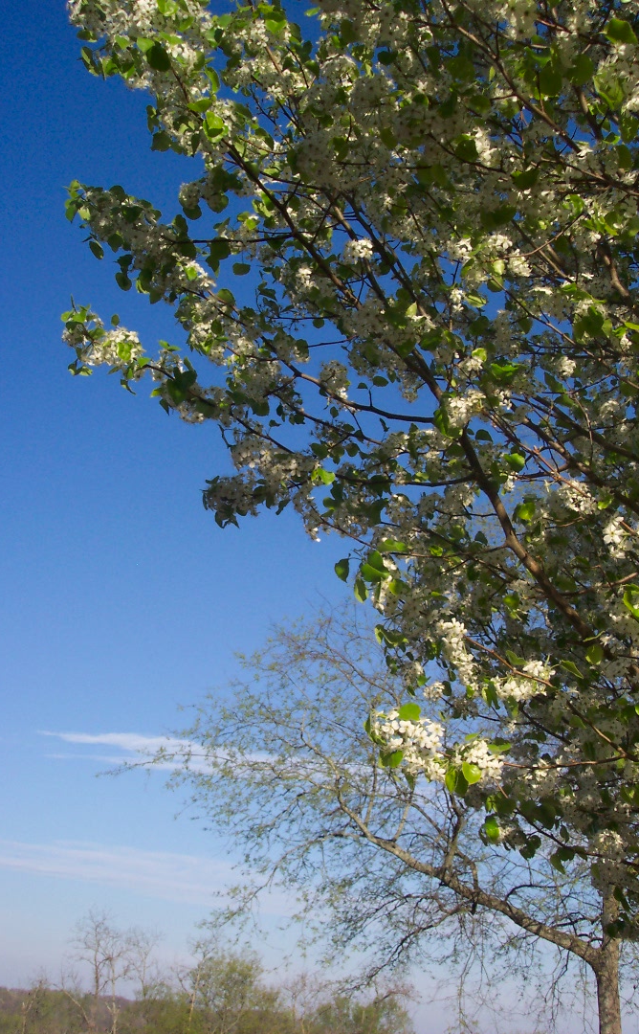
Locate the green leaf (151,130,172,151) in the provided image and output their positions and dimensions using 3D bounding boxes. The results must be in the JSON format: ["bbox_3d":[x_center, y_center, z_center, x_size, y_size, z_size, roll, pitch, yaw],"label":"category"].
[{"bbox_3d":[-0.354,-0.844,2.450,0.048,0.051,0.020,4,-3,-10],"label":"green leaf"}]

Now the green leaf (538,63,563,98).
[{"bbox_3d":[0.371,-0.701,1.750,0.039,0.051,0.022,-3,-26,13],"label":"green leaf"}]

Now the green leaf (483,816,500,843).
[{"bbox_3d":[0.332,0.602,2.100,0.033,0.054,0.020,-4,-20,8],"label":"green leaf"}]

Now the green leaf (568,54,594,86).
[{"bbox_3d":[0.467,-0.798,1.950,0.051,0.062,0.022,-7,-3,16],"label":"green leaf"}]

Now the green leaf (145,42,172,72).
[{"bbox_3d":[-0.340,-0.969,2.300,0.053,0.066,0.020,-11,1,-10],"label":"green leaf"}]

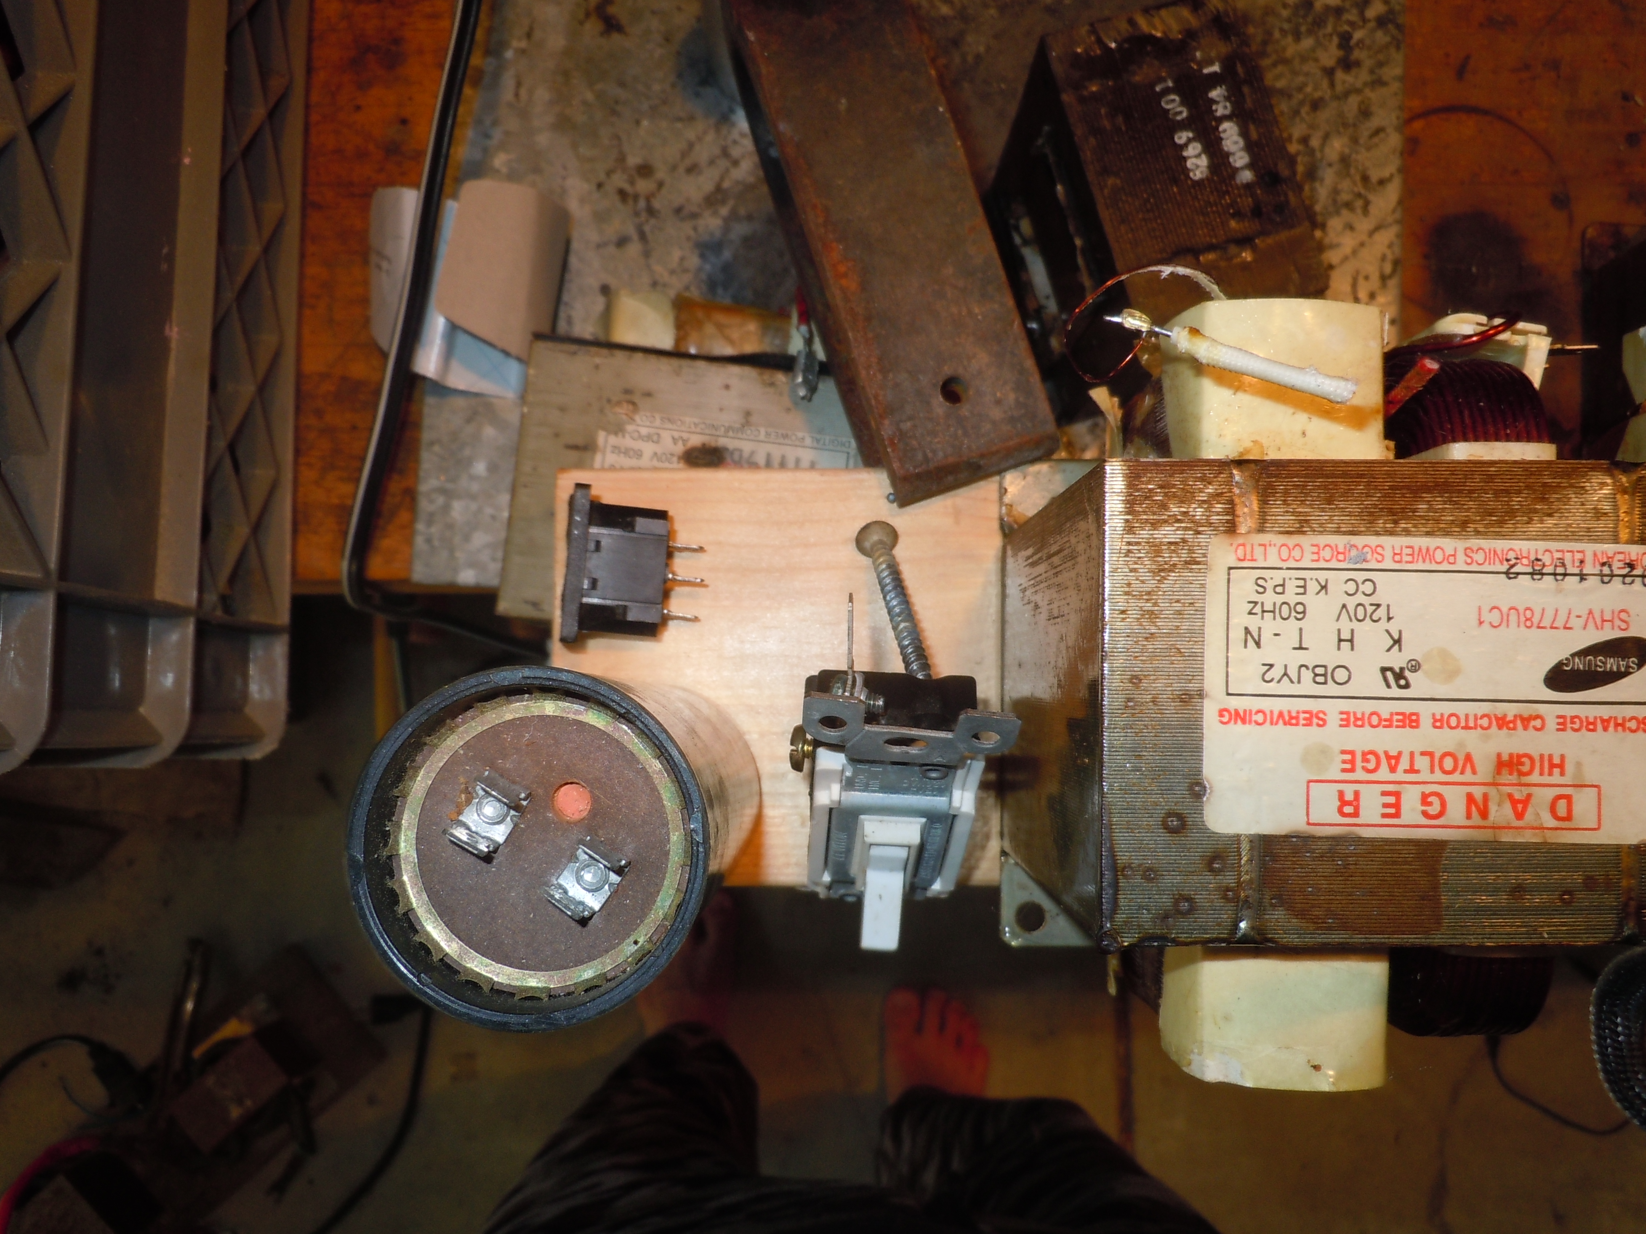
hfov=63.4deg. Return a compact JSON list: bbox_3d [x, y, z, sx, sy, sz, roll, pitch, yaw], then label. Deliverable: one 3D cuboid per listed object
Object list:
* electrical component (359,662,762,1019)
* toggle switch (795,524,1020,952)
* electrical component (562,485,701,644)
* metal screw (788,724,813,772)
[{"bbox_3d":[-0.038,0.035,0.231,0.050,0.100,0.050,0,87,1],"label":"electrical component"},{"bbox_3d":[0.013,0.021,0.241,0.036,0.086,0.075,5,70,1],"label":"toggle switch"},{"bbox_3d":[-0.037,-0.010,0.270,0.026,0.024,0.031,5,87,1],"label":"electrical component"},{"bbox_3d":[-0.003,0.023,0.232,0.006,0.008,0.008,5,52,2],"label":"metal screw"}]

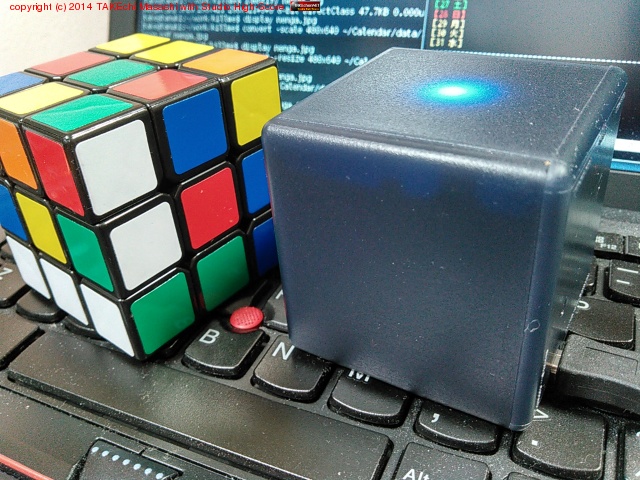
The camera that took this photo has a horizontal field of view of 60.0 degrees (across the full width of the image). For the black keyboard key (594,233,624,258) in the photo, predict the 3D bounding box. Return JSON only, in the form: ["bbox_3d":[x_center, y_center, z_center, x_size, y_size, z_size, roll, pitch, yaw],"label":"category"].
[{"bbox_3d":[0.079,0.001,0.159,0.015,0.003,0.011,9,34,24],"label":"black keyboard key"}]

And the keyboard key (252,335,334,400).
[{"bbox_3d":[-0.006,0.029,0.128,0.016,0.003,0.016,9,34,24],"label":"keyboard key"}]

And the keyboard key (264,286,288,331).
[{"bbox_3d":[-0.006,0.018,0.147,0.016,0.003,0.016,9,34,24],"label":"keyboard key"}]

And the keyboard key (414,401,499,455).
[{"bbox_3d":[0.029,0.035,0.113,0.016,0.003,0.016,9,34,24],"label":"keyboard key"}]

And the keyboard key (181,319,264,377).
[{"bbox_3d":[-0.023,0.026,0.136,0.016,0.003,0.016,9,34,24],"label":"keyboard key"}]

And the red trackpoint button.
[{"bbox_3d":[-0.019,0.021,0.143,0.008,0.003,0.008,-4,31,3],"label":"red trackpoint button"}]

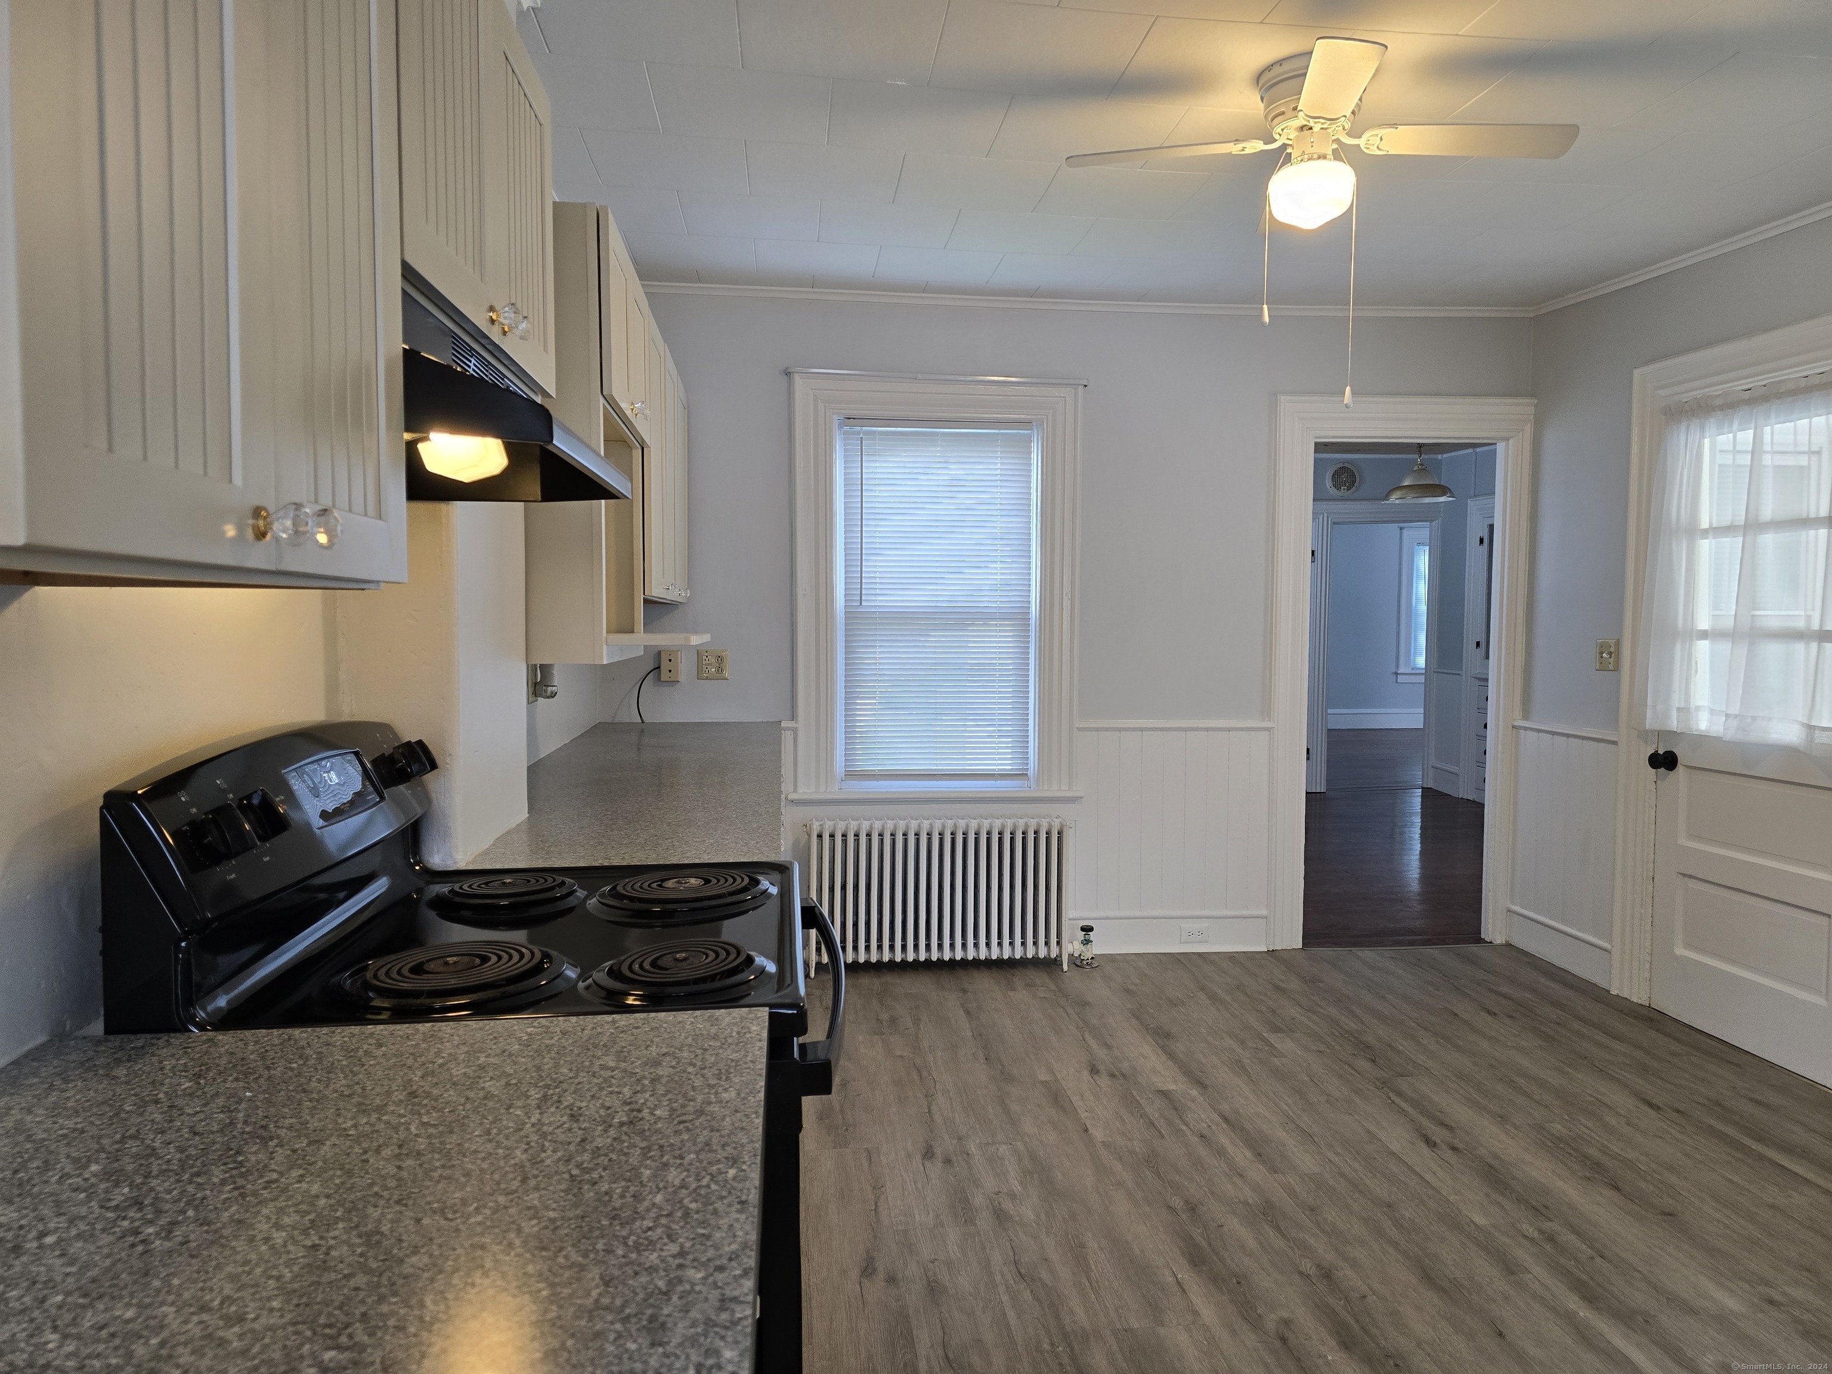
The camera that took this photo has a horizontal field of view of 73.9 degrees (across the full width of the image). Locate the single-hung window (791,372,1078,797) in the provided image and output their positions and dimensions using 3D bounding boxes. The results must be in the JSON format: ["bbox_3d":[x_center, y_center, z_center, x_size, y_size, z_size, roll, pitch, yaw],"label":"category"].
[{"bbox_3d":[0.080,-0.373,4.639,1.109,1.589,0.110,0,4,-6],"label":"single-hung window"}]

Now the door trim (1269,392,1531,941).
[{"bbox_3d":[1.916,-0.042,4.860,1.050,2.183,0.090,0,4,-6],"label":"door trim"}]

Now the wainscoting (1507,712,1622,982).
[{"bbox_3d":[2.464,0.611,4.604,0.040,0.917,0.658,0,4,-6],"label":"wainscoting"}]

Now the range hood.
[{"bbox_3d":[-0.651,-0.356,1.573,0.474,0.164,0.770,0,4,-6],"label":"range hood"}]

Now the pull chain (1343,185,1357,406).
[{"bbox_3d":[0.992,-0.887,2.771,0.018,0.492,0.018,0,4,-6],"label":"pull chain"}]

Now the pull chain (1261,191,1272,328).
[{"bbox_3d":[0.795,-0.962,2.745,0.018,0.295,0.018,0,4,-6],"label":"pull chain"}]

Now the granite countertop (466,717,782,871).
[{"bbox_3d":[-0.706,0.236,3.265,0.692,0.040,2.585,0,4,-6],"label":"granite countertop"}]

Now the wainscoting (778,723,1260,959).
[{"bbox_3d":[0.452,0.593,4.724,1.913,0.923,0.045,0,4,-6],"label":"wainscoting"}]

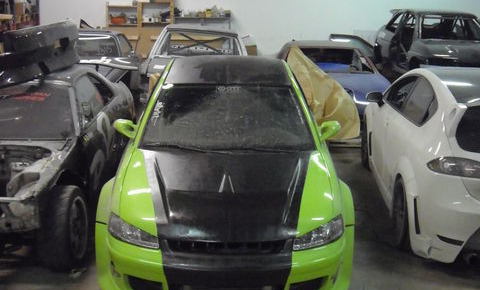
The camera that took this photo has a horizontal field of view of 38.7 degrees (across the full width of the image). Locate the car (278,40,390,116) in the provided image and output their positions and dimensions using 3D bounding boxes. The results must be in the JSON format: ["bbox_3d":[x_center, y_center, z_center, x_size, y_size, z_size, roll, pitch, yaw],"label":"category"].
[{"bbox_3d":[1.289,-1.006,11.013,1.710,1.370,4.350,1,14,-2],"label":"car"}]

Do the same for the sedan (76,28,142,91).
[{"bbox_3d":[-2.675,-1.261,11.759,1.700,1.340,4.200,1,14,-2],"label":"sedan"}]

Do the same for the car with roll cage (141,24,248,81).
[{"bbox_3d":[-0.650,-1.231,11.508,1.660,1.400,4.200,3,13,-3],"label":"car with roll cage"}]

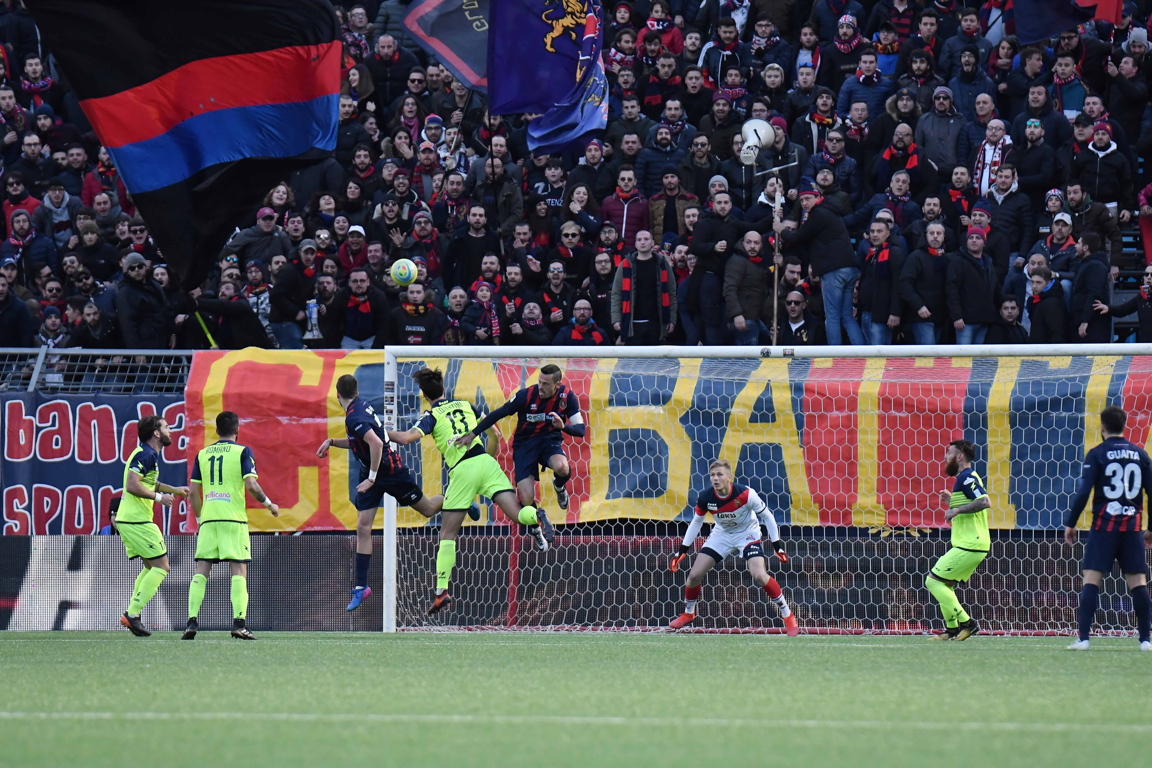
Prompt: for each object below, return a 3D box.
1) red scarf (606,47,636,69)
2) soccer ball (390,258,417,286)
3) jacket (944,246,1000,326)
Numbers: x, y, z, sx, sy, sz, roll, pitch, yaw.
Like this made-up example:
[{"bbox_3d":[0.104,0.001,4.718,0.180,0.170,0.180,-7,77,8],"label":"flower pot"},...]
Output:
[{"bbox_3d":[0.445,-3.224,128.000,0.300,0.225,0.240,0,-1,-9],"label":"red scarf"},{"bbox_3d":[-1.385,-0.901,104.700,0.220,0.220,0.220,0,-1,0],"label":"soccer ball"},{"bbox_3d":[3.741,-0.922,122.300,0.510,0.760,0.310,0,-1,-19],"label":"jacket"}]

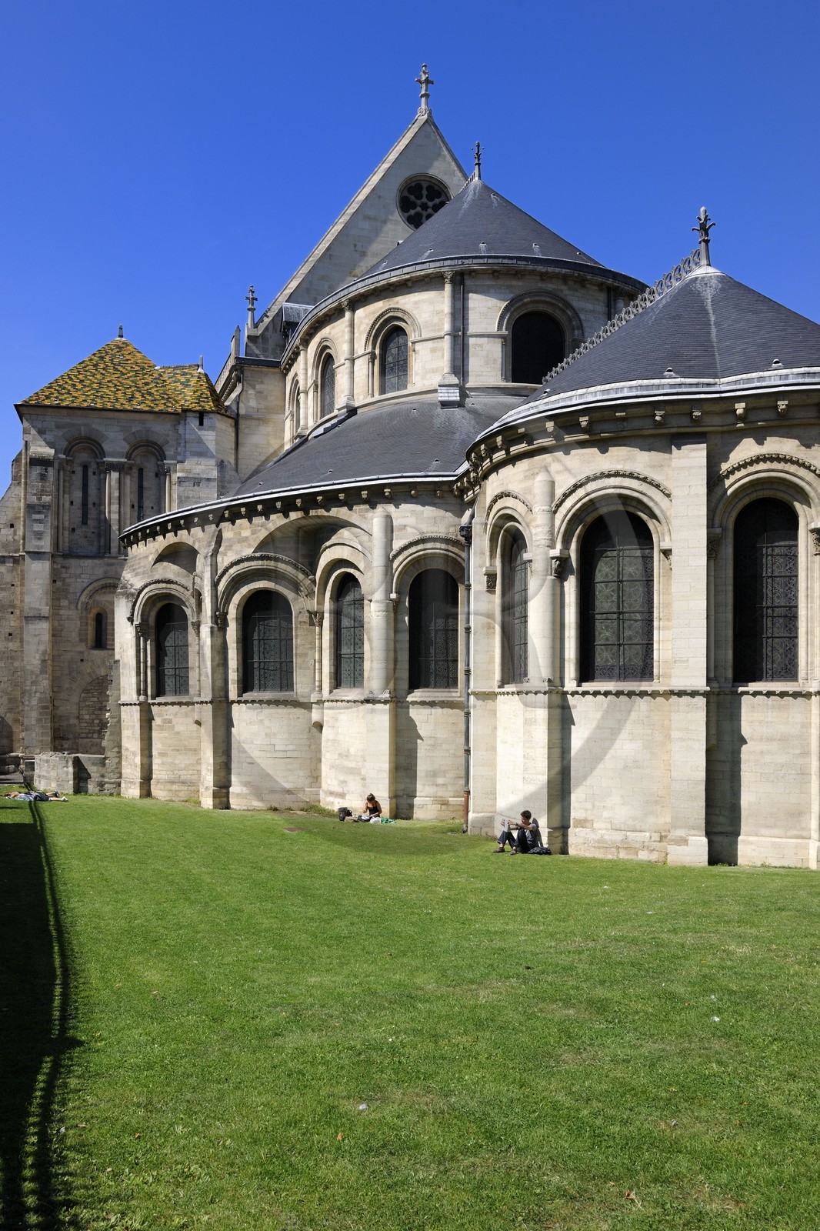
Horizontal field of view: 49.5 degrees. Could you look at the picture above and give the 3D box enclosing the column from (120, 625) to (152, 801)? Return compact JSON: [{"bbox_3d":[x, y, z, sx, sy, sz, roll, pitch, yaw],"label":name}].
[{"bbox_3d":[-9.031,3.091,29.300,0.950,5.780,0.750,0,0,35],"label":"column"}]

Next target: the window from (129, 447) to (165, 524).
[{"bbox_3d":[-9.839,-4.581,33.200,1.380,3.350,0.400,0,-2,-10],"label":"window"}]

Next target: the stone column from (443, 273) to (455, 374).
[{"bbox_3d":[1.086,-8.145,24.800,0.360,2.820,0.360,-1,-2,13],"label":"stone column"}]

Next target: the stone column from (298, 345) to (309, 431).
[{"bbox_3d":[-4.016,-8.581,33.600,0.380,3.300,0.380,0,0,0],"label":"stone column"}]

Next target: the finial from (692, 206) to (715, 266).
[{"bbox_3d":[6.487,-8.367,19.600,0.430,1.260,0.430,1,-2,-19],"label":"finial"}]

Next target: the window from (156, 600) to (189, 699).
[{"bbox_3d":[-8.004,1.149,29.900,1.450,3.150,0.300,-1,-2,30],"label":"window"}]

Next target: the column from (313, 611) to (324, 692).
[{"bbox_3d":[-2.365,0.954,22.900,0.270,2.160,0.280,0,-2,3],"label":"column"}]

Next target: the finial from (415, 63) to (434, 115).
[{"bbox_3d":[0.771,-27.229,46.000,0.880,2.500,0.550,0,-2,-13],"label":"finial"}]

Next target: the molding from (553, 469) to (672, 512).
[{"bbox_3d":[3.848,-2.368,16.900,2.250,0.750,0.300,0,0,16],"label":"molding"}]

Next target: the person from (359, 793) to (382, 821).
[{"bbox_3d":[-1.038,5.116,23.700,0.480,0.750,0.500,-2,-3,38],"label":"person"}]

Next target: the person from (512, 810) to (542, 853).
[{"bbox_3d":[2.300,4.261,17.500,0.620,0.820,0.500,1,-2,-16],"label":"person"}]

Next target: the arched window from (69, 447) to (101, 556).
[{"bbox_3d":[-14.710,-5.211,40.300,1.420,4.850,0.400,0,-2,-9],"label":"arched window"}]

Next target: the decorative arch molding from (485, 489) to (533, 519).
[{"bbox_3d":[2.072,-2.335,18.600,0.300,0.680,2.100,0,0,-22],"label":"decorative arch molding"}]

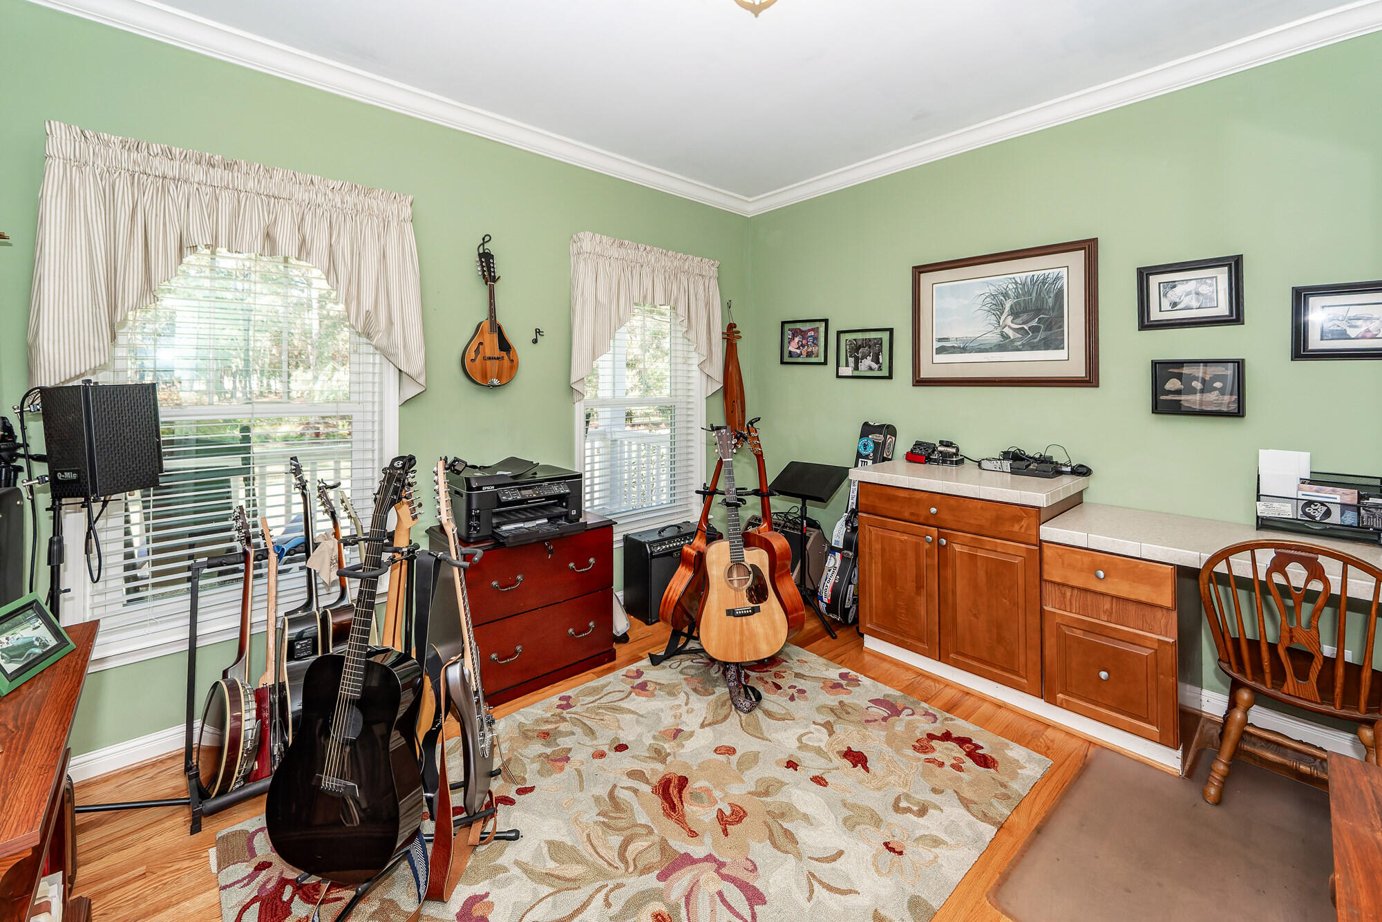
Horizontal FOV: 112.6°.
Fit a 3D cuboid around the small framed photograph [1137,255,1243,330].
[{"bbox_3d":[2.217,-0.740,2.055,0.029,0.296,0.327,-4,7,-42],"label":"small framed photograph"}]

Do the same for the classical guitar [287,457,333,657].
[{"bbox_3d":[-1.388,0.507,1.644,0.112,1.051,0.388,-3,-11,-43],"label":"classical guitar"}]

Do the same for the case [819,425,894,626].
[{"bbox_3d":[1.052,0.362,2.858,0.404,1.165,0.175,-4,7,-42],"label":"case"}]

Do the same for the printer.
[{"bbox_3d":[-0.850,0.185,2.264,0.492,0.283,0.458,-4,7,-42],"label":"printer"}]

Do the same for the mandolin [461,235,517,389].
[{"bbox_3d":[-1.060,-0.784,2.450,0.266,0.782,0.088,-4,7,-42],"label":"mandolin"}]

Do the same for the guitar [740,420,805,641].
[{"bbox_3d":[0.332,0.345,2.357,0.117,1.040,0.398,-7,5,-38],"label":"guitar"}]

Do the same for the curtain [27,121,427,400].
[{"bbox_3d":[-1.716,-0.689,1.847,1.082,0.938,0.122,-3,5,-37],"label":"curtain"}]

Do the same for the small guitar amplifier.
[{"bbox_3d":[-0.142,0.663,2.859,0.490,0.469,0.275,-3,5,-40],"label":"small guitar amplifier"}]

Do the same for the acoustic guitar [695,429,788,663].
[{"bbox_3d":[0.217,0.381,2.262,0.400,1.070,0.130,-5,-3,-6],"label":"acoustic guitar"}]

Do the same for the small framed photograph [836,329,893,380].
[{"bbox_3d":[1.097,-0.681,2.925,0.385,0.316,0.020,4,5,42],"label":"small framed photograph"}]

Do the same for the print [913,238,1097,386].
[{"bbox_3d":[1.620,-0.746,2.446,0.839,0.683,0.031,4,5,42],"label":"print"}]

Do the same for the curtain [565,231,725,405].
[{"bbox_3d":[-0.250,-0.873,2.946,1.111,0.949,0.122,-3,5,-37],"label":"curtain"}]

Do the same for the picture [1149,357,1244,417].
[{"bbox_3d":[2.236,-0.326,2.038,0.029,0.247,0.285,-4,7,-42],"label":"picture"}]

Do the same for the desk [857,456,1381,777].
[{"bbox_3d":[1.759,0.600,2.088,0.611,0.960,1.837,-4,7,-42],"label":"desk"}]

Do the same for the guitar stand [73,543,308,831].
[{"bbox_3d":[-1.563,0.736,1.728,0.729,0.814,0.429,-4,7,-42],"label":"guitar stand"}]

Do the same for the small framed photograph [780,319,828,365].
[{"bbox_3d":[0.822,-0.854,3.332,0.025,0.319,0.380,-4,7,-42],"label":"small framed photograph"}]

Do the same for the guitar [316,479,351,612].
[{"bbox_3d":[-1.307,0.543,1.705,0.112,0.979,0.377,-6,-11,-43],"label":"guitar"}]

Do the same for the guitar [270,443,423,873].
[{"bbox_3d":[-0.850,0.468,1.248,0.398,1.040,0.117,-4,-16,16],"label":"guitar"}]

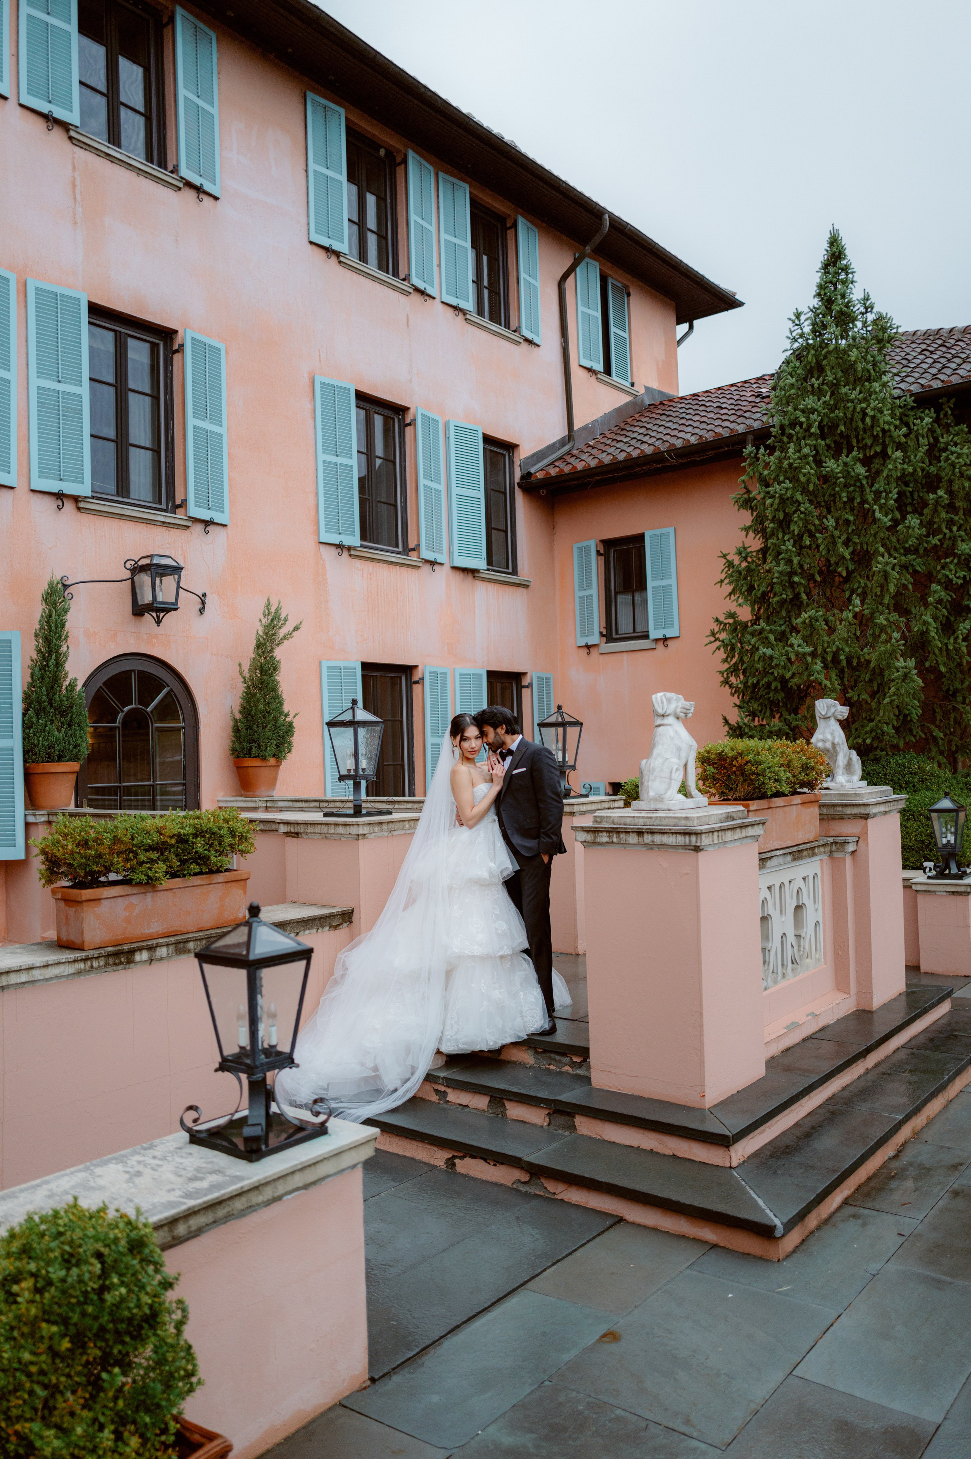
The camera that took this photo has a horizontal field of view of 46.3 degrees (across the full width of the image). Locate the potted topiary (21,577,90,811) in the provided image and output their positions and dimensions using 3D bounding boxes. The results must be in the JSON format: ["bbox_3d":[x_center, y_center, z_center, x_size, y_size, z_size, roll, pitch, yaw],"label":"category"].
[{"bbox_3d":[-3.325,-0.274,8.812,0.560,1.820,0.560,-2,-1,37],"label":"potted topiary"}]

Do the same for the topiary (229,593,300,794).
[{"bbox_3d":[-2.079,-0.302,10.750,0.600,1.870,0.620,-2,-1,0],"label":"topiary"}]

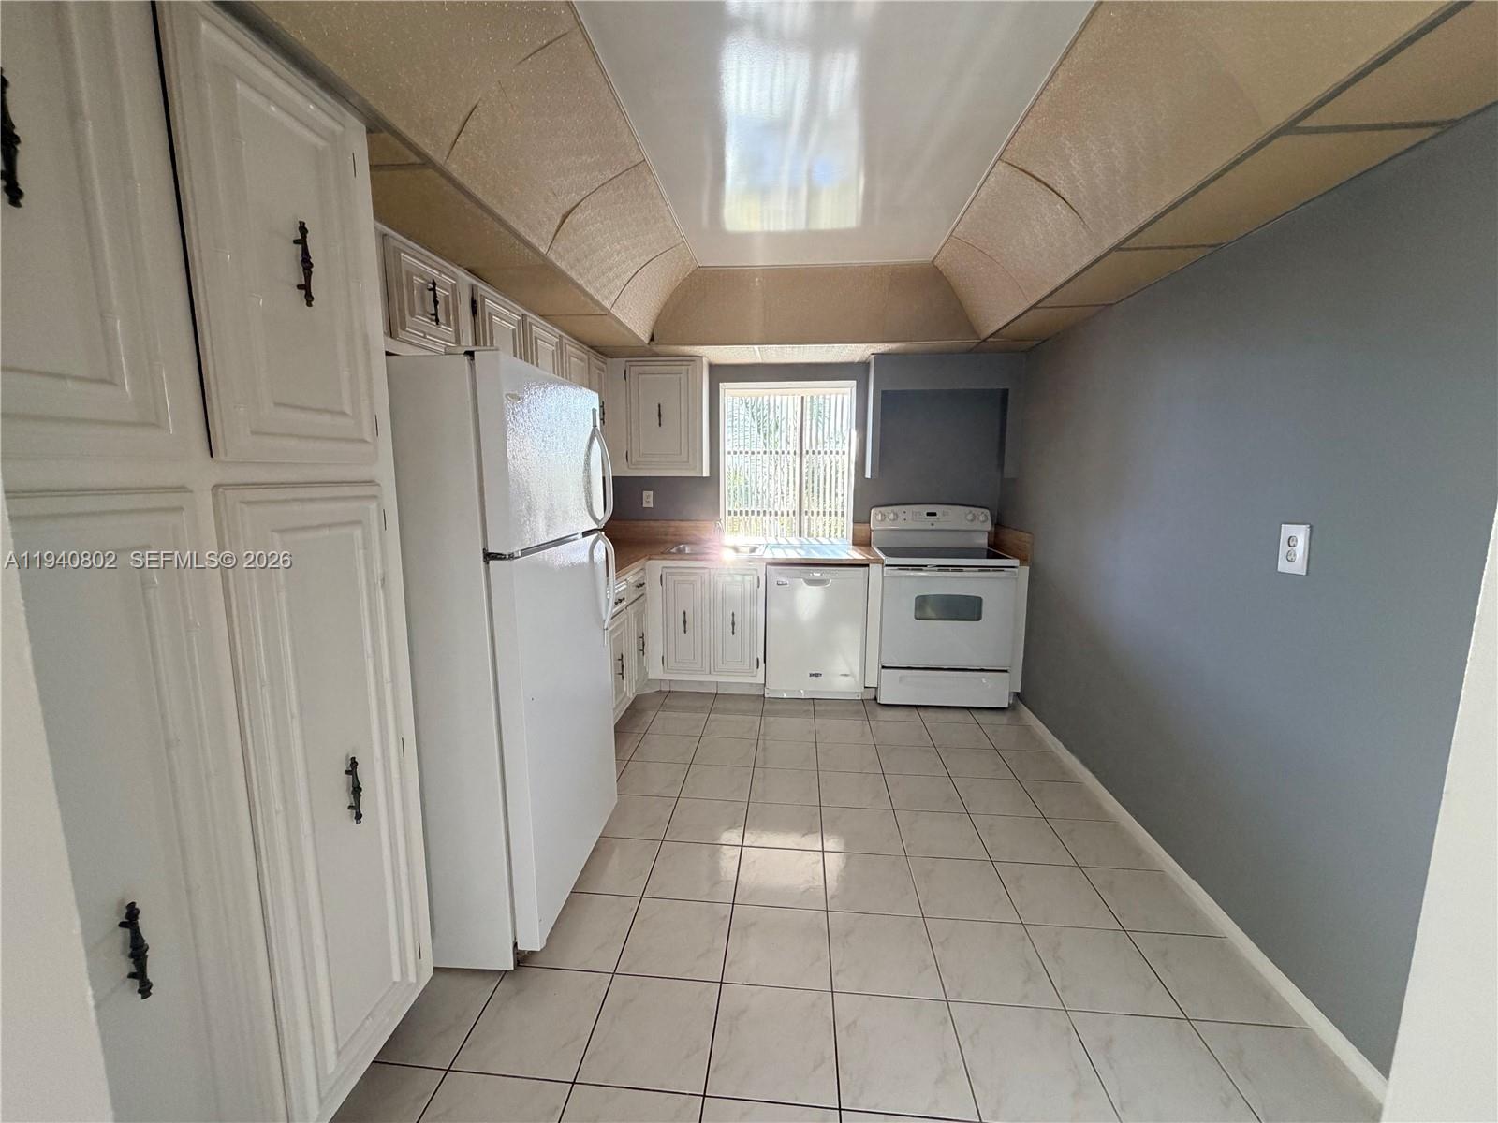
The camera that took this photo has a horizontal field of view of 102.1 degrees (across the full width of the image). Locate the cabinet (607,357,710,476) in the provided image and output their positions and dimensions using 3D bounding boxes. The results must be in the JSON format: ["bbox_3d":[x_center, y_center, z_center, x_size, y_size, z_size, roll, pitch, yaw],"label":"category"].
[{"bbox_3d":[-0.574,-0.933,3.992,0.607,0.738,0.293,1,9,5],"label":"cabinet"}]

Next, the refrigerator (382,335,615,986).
[{"bbox_3d":[-0.927,0.276,1.966,0.788,1.696,0.736,1,9,5],"label":"refrigerator"}]

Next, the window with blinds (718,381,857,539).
[{"bbox_3d":[0.259,-0.660,4.129,0.910,1.086,0.092,1,9,5],"label":"window with blinds"}]

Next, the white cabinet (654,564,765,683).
[{"bbox_3d":[-0.240,0.346,4.013,0.715,0.753,0.594,1,9,5],"label":"white cabinet"}]

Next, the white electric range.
[{"bbox_3d":[1.203,0.254,3.834,0.767,1.181,0.647,1,9,5],"label":"white electric range"}]

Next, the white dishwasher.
[{"bbox_3d":[0.426,0.406,3.955,0.607,0.833,0.585,1,9,5],"label":"white dishwasher"}]

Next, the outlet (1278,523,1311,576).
[{"bbox_3d":[1.485,-0.035,1.660,0.012,0.131,0.094,1,9,5],"label":"outlet"}]

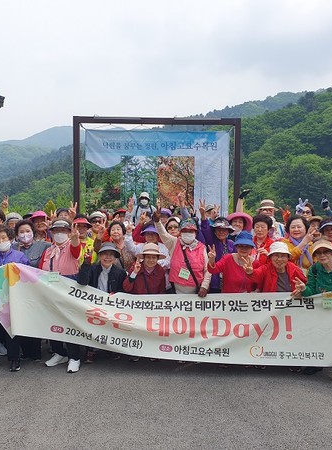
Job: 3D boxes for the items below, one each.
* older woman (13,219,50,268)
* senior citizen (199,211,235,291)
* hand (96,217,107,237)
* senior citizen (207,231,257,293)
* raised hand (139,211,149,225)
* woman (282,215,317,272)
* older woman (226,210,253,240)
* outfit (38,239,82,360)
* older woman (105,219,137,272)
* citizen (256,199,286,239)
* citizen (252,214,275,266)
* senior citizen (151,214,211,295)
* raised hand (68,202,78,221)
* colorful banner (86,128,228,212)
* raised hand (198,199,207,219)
[{"bbox_3d":[-1.473,0.681,4.862,0.480,1.500,0.340,0,2,-7],"label":"older woman"},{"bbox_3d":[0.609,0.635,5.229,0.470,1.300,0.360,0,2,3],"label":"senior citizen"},{"bbox_3d":[-0.701,0.022,4.900,0.100,0.190,0.080,0,2,-6],"label":"hand"},{"bbox_3d":[0.724,0.761,4.834,0.560,1.420,0.460,0,2,3],"label":"senior citizen"},{"bbox_3d":[-0.262,-0.087,5.250,0.110,0.160,0.070,0,2,0],"label":"raised hand"},{"bbox_3d":[1.464,0.656,4.981,0.480,1.540,0.380,1,2,14],"label":"woman"},{"bbox_3d":[0.898,0.628,5.430,0.480,1.560,0.340,0,2,6],"label":"older woman"},{"bbox_3d":[-1.089,0.753,4.653,0.450,1.230,0.380,0,2,-7],"label":"outfit"},{"bbox_3d":[-0.523,0.702,5.182,0.500,1.510,0.380,0,2,-3],"label":"older woman"},{"bbox_3d":[1.304,0.548,5.677,0.500,1.700,0.340,0,2,9],"label":"citizen"},{"bbox_3d":[1.078,0.656,4.981,0.480,1.540,0.360,0,2,6],"label":"citizen"},{"bbox_3d":[0.167,0.602,4.849,0.600,1.660,0.420,0,2,0],"label":"senior citizen"},{"bbox_3d":[-1.067,-0.162,5.200,0.100,0.190,0.080,0,2,-6],"label":"raised hand"},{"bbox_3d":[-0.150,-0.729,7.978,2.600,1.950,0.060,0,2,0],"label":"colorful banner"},{"bbox_3d":[0.401,-0.181,4.950,0.090,0.185,0.080,0,2,0],"label":"raised hand"}]

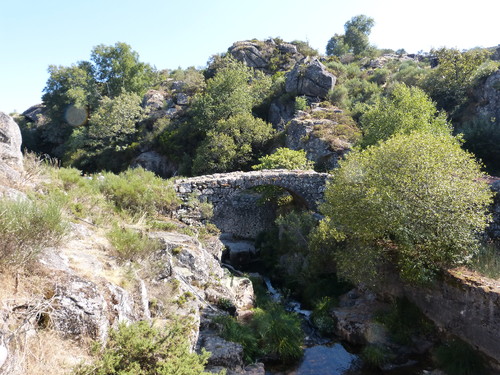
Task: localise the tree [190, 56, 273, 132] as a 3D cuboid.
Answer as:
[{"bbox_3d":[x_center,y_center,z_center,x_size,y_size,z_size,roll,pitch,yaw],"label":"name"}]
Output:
[{"bbox_3d":[-1.674,-7.829,31.000,6.540,6.520,6.000,0,8,0],"label":"tree"}]

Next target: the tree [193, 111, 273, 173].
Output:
[{"bbox_3d":[-1.177,-3.034,26.000,5.880,4.630,5.000,0,4,0],"label":"tree"}]

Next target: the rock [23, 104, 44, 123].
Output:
[{"bbox_3d":[-26.961,-9.206,45.000,2.200,2.180,1.870,0,4,0],"label":"rock"}]

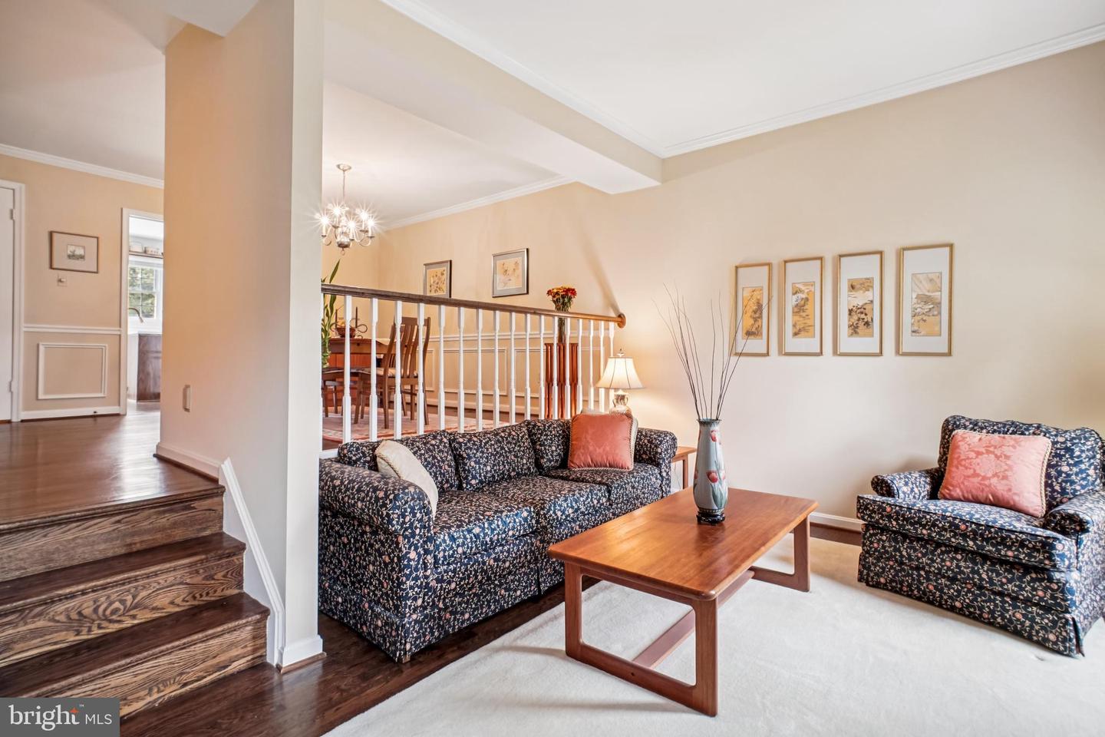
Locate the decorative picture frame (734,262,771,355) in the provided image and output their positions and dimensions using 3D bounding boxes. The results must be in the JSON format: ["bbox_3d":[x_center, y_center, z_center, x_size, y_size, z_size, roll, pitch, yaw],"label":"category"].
[{"bbox_3d":[1.537,-0.450,3.785,0.262,0.690,0.025,1,1,40],"label":"decorative picture frame"}]

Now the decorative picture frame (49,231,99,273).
[{"bbox_3d":[-4.487,-1.089,4.617,0.025,0.347,0.322,1,1,40],"label":"decorative picture frame"}]

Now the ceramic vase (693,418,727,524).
[{"bbox_3d":[0.725,0.467,2.242,0.153,0.452,0.153,1,1,41],"label":"ceramic vase"}]

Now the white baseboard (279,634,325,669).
[{"bbox_3d":[-0.960,1.083,1.887,0.145,0.092,0.030,0,1,-45],"label":"white baseboard"}]

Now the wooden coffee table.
[{"bbox_3d":[0.673,0.906,2.208,0.650,0.425,1.310,1,1,40],"label":"wooden coffee table"}]

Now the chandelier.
[{"bbox_3d":[-1.945,-1.505,4.600,0.560,0.800,0.560,1,1,42],"label":"chandelier"}]

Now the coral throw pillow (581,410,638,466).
[{"bbox_3d":[0.368,0.496,3.400,0.430,0.410,0.150,1,-13,-2],"label":"coral throw pillow"}]

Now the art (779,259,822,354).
[{"bbox_3d":[1.850,-0.450,3.630,0.272,0.710,0.030,1,1,38],"label":"art"}]

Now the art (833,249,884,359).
[{"bbox_3d":[2.075,-0.429,3.316,0.257,0.690,0.025,1,1,40],"label":"art"}]

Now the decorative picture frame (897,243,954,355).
[{"bbox_3d":[2.416,-0.436,3.180,0.272,0.710,0.030,1,1,38],"label":"decorative picture frame"}]

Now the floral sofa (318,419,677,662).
[{"bbox_3d":[-0.200,0.754,2.961,0.880,0.770,2.140,1,1,42],"label":"floral sofa"}]

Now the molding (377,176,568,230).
[{"bbox_3d":[-1.139,-1.944,5.920,3.310,0.080,0.065,1,1,39],"label":"molding"}]

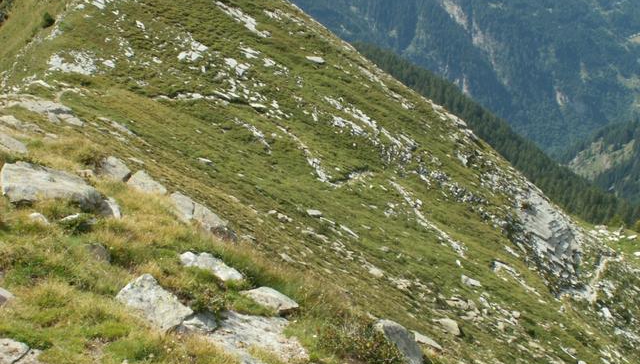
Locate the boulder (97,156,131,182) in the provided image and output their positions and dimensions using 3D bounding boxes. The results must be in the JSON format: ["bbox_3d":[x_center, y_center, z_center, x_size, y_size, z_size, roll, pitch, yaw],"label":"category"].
[{"bbox_3d":[-3.026,-0.183,13.819,0.494,0.351,0.395,-3,12,-12],"label":"boulder"}]

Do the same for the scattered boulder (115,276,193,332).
[{"bbox_3d":[-1.251,0.918,7.127,0.564,0.400,0.423,-2,12,-10],"label":"scattered boulder"}]

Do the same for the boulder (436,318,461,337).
[{"bbox_3d":[2.880,3.262,21.136,0.535,0.373,0.454,2,12,8],"label":"boulder"}]

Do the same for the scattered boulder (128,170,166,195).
[{"bbox_3d":[-2.415,0.007,13.124,0.551,0.308,0.414,-2,12,-10],"label":"scattered boulder"}]

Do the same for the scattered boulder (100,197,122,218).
[{"bbox_3d":[-2.338,0.286,10.573,0.245,0.228,0.245,-3,12,-13],"label":"scattered boulder"}]

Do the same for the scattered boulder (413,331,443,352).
[{"bbox_3d":[1.321,1.960,11.588,0.366,0.250,0.293,1,12,7],"label":"scattered boulder"}]

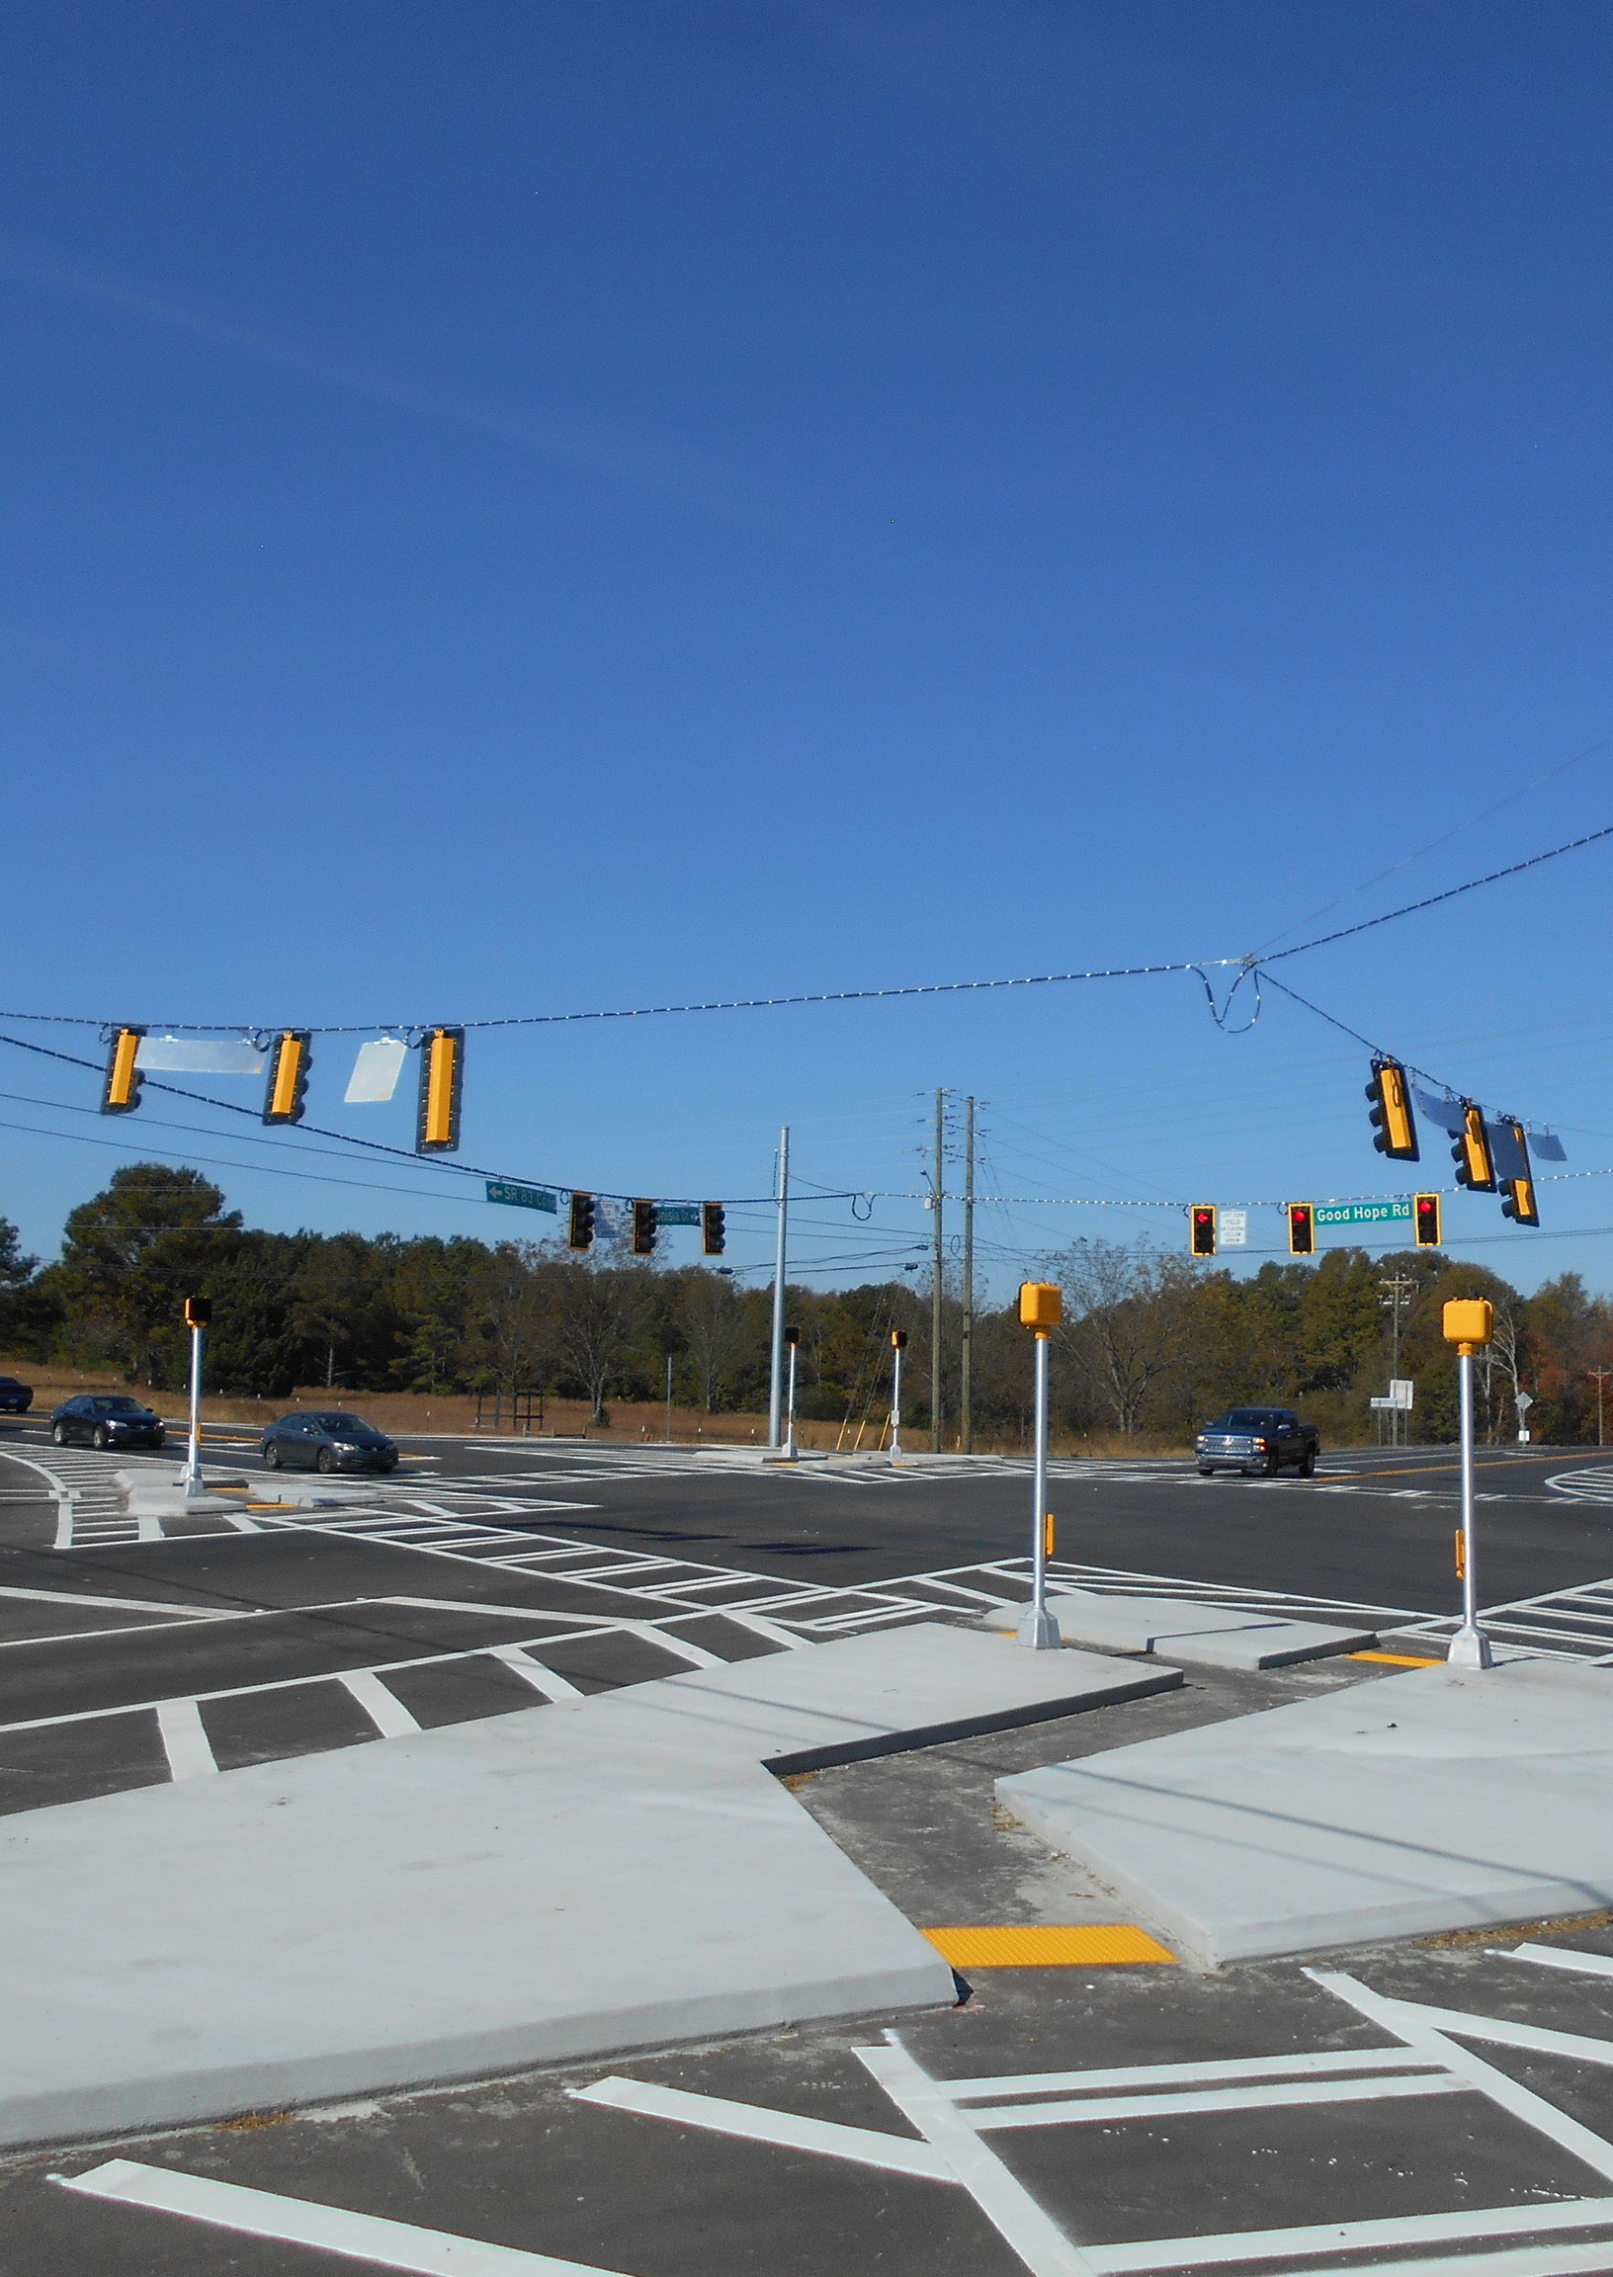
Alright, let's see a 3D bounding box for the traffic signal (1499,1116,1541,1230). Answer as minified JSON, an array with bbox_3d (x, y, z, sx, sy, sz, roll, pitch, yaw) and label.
[{"bbox_3d":[11.234,0.562,36.000,0.650,1.670,0.460,8,-19,-44],"label":"traffic signal"}]

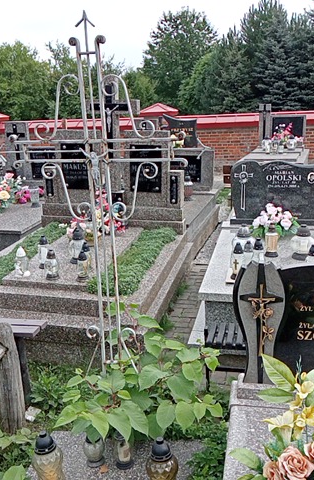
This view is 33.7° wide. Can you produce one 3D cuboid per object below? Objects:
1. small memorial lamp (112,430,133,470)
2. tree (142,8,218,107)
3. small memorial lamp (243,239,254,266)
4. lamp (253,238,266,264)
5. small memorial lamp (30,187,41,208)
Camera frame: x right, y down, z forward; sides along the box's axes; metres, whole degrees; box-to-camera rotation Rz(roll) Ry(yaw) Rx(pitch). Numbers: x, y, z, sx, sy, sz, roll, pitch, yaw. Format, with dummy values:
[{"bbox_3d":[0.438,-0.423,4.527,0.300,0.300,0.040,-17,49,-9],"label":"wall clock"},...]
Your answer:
[{"bbox_3d":[-0.152,0.950,2.366,0.081,0.174,0.081,1,16,12],"label":"small memorial lamp"},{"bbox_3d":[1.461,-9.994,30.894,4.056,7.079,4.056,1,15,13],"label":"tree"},{"bbox_3d":[0.743,0.124,4.179,0.085,0.223,0.085,1,15,13],"label":"small memorial lamp"},{"bbox_3d":[0.779,0.102,3.915,0.080,0.227,0.080,1,16,12],"label":"lamp"},{"bbox_3d":[-1.609,-0.564,6.841,0.112,0.260,0.112,1,16,12],"label":"small memorial lamp"}]

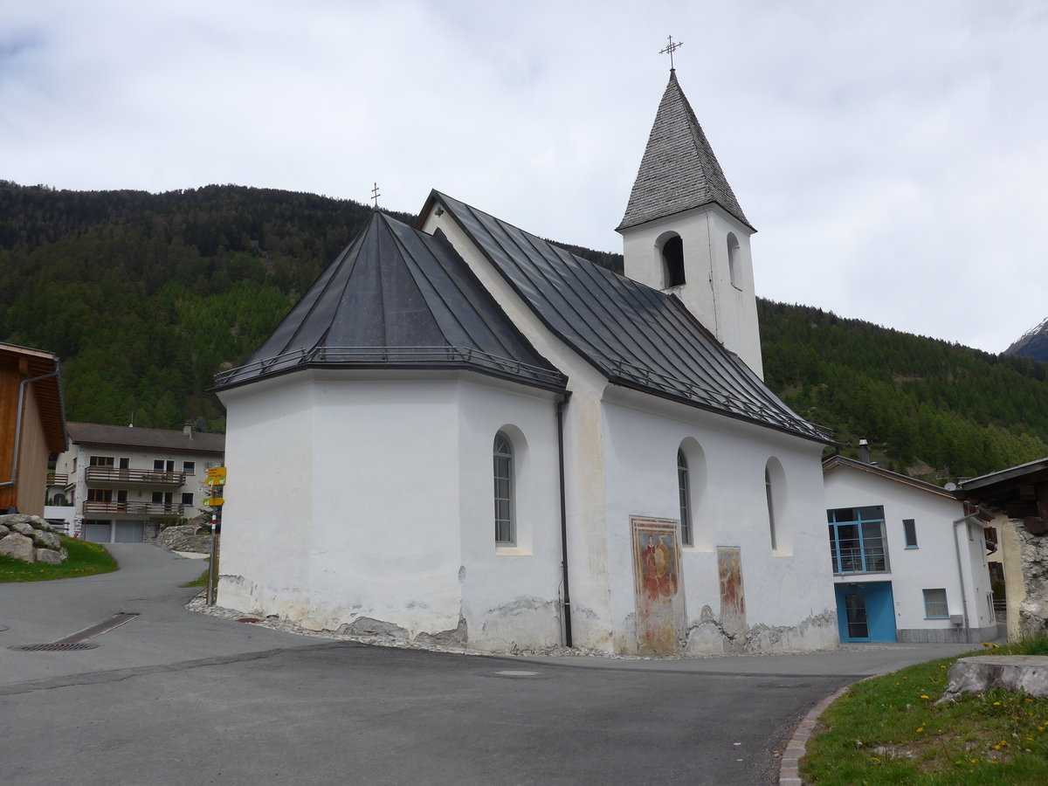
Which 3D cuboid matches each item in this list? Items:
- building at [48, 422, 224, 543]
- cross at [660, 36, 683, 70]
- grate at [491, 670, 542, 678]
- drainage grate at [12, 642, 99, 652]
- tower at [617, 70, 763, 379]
[{"bbox_3d":[-35.416,8.604,80.747,13.200,11.044,11.300,8,-16,-35],"label":"building"},{"bbox_3d":[4.781,-10.815,27.957,0.831,1.233,0.060,-10,-15,34],"label":"cross"},{"bbox_3d":[-0.072,3.344,10.392,0.610,0.050,0.610,3,-12,1],"label":"grate"},{"bbox_3d":[-4.339,2.371,8.119,0.820,0.050,0.820,0,-11,0],"label":"drainage grate"},{"bbox_3d":[5.005,-1.794,25.923,3.226,17.268,2.842,-11,-16,37],"label":"tower"}]

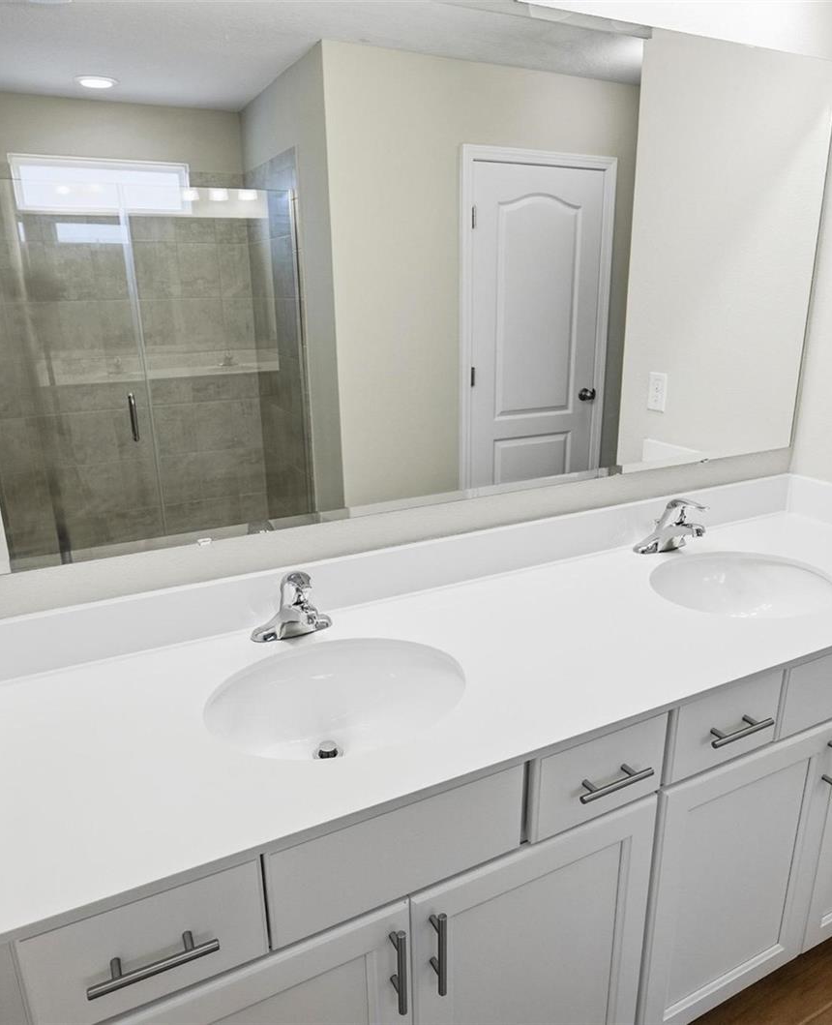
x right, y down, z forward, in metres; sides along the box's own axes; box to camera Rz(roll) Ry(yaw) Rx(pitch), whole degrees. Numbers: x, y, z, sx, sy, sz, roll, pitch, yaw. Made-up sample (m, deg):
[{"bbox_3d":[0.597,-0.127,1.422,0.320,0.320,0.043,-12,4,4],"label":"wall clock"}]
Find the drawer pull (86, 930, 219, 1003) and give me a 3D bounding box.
[{"bbox_3d":[-0.296,0.506,0.824,0.140,0.013,0.037,-9,19,-25],"label":"drawer pull"}]

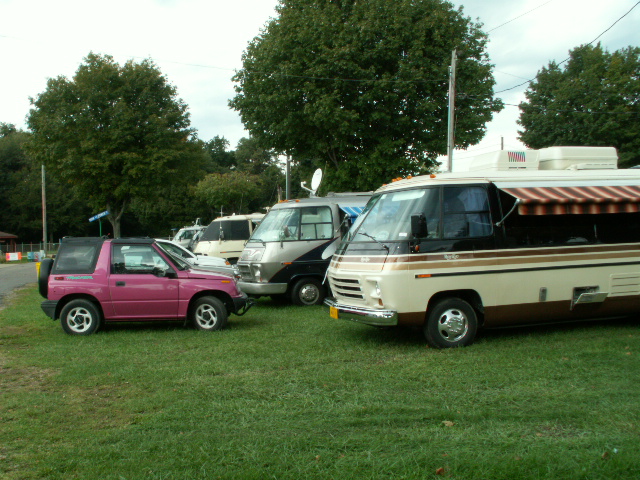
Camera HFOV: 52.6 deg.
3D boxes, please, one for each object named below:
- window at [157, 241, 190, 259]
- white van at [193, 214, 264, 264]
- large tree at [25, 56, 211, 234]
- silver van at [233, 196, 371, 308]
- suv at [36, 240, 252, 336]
[{"bbox_3d":[-4.600,0.300,20.300,1.100,0.550,0.090,0,0,-18],"label":"window"},{"bbox_3d":[-1.600,0.300,26.500,6.900,2.650,2.350,0,0,-18],"label":"white van"},{"bbox_3d":[-11.600,-4.550,36.900,10.300,12.400,9.800,0,0,-17],"label":"large tree"},{"bbox_3d":[1.720,0.200,17.400,7.500,2.750,2.400,0,0,-18],"label":"silver van"},{"bbox_3d":[-3.320,0.810,12.300,3.750,1.680,1.660,0,0,-17],"label":"suv"}]

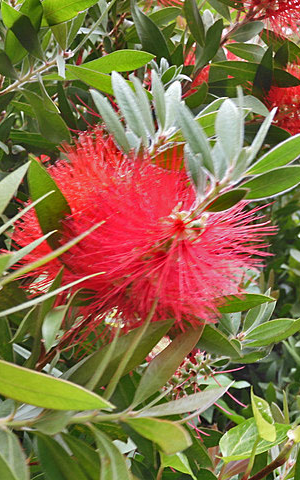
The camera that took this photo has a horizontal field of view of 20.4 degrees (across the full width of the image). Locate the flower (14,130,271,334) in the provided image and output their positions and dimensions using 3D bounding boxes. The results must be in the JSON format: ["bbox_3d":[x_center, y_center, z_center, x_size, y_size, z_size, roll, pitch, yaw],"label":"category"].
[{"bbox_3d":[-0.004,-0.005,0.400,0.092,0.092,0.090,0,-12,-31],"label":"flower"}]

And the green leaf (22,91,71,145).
[{"bbox_3d":[-0.066,-0.078,0.530,0.016,0.051,0.007,-35,-24,-14],"label":"green leaf"}]

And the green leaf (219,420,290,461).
[{"bbox_3d":[0.052,0.098,0.405,0.037,0.008,0.018,-15,55,-16],"label":"green leaf"}]

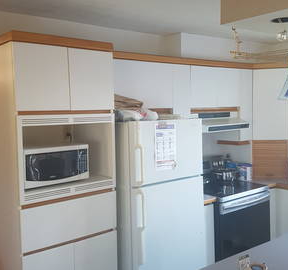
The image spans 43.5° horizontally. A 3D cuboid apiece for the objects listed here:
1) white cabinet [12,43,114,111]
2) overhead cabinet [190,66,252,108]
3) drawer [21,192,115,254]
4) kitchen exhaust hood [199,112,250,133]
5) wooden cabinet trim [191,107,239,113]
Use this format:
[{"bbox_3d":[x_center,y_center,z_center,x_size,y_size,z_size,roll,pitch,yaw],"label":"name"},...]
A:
[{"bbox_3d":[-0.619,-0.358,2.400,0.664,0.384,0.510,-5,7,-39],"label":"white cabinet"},{"bbox_3d":[0.709,-0.478,3.735,0.963,0.408,0.305,-5,7,-39],"label":"overhead cabinet"},{"bbox_3d":[-0.604,0.529,2.477,0.664,0.274,0.490,-5,7,-39],"label":"drawer"},{"bbox_3d":[0.688,-0.144,3.655,0.719,0.170,0.448,-5,7,-39],"label":"kitchen exhaust hood"},{"bbox_3d":[0.709,-0.238,3.578,0.732,0.046,0.031,-5,7,-39],"label":"wooden cabinet trim"}]

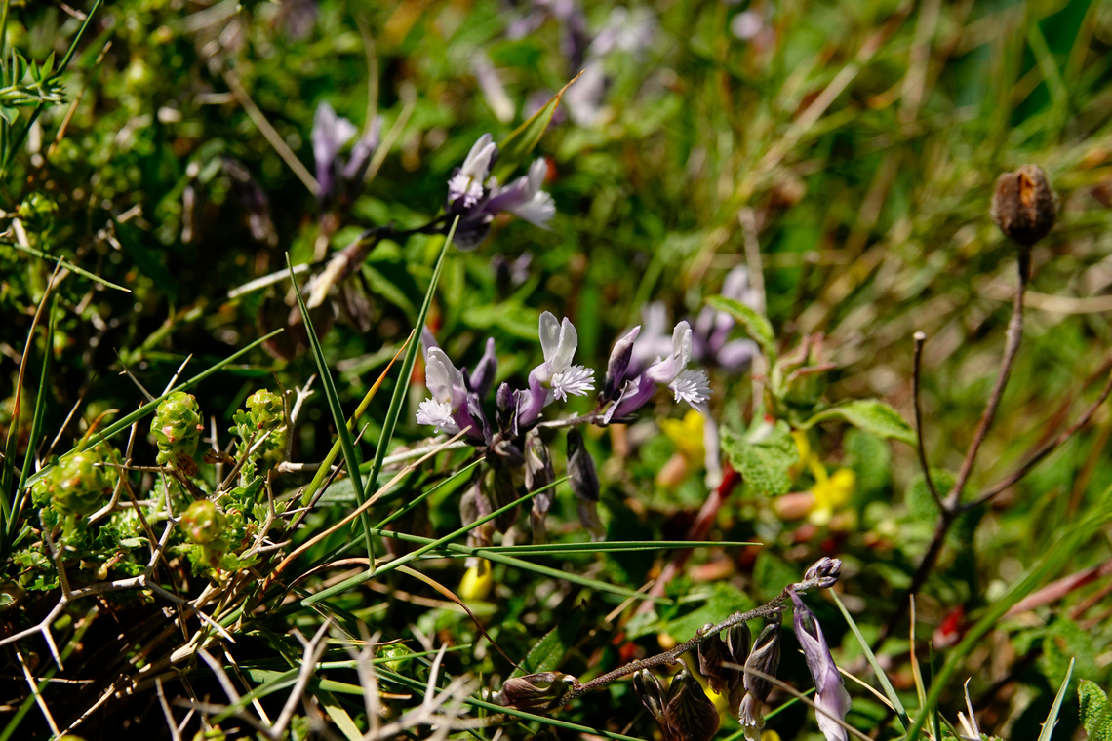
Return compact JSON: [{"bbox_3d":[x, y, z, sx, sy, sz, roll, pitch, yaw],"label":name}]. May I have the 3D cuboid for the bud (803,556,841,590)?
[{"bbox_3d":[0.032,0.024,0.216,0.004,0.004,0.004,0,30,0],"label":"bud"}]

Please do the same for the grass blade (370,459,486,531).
[{"bbox_3d":[-0.017,0.016,0.240,0.018,0.002,0.002,-33,9,6],"label":"grass blade"}]

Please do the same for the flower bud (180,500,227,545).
[{"bbox_3d":[-0.045,0.019,0.228,0.006,0.006,0.006,0,27,0],"label":"flower bud"}]

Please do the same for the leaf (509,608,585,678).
[{"bbox_3d":[-0.001,0.037,0.245,0.002,0.005,0.014,11,46,42],"label":"leaf"}]

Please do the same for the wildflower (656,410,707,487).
[{"bbox_3d":[0.019,0.012,0.272,0.007,0.011,0.008,0,27,0],"label":"wildflower"}]

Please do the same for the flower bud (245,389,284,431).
[{"bbox_3d":[-0.039,0.005,0.241,0.005,0.006,0.005,0,27,0],"label":"flower bud"}]

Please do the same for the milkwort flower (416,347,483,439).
[{"bbox_3d":[-0.014,0.003,0.242,0.009,0.012,0.007,-17,32,-30],"label":"milkwort flower"}]

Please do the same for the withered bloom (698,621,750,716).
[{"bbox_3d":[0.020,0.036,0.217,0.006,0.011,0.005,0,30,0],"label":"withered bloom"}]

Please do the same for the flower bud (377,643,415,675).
[{"bbox_3d":[-0.021,0.039,0.240,0.005,0.005,0.005,0,27,0],"label":"flower bud"}]

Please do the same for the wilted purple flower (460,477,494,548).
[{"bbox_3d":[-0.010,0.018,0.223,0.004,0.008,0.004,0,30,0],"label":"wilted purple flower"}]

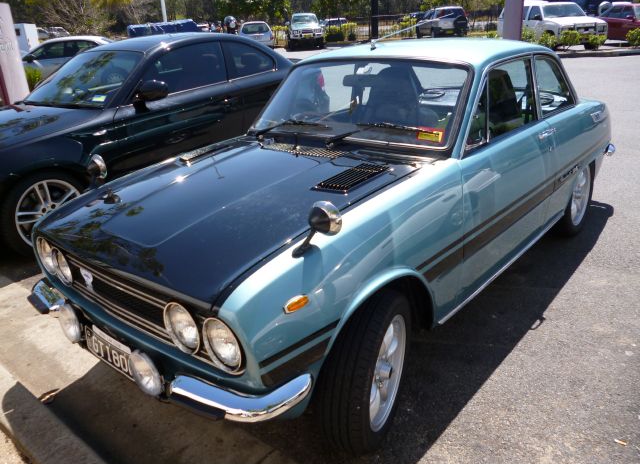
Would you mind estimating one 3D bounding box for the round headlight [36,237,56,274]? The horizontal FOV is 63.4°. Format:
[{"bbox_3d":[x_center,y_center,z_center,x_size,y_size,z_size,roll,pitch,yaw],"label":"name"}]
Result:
[{"bbox_3d":[-1.090,0.089,2.107,0.165,0.165,0.090,14,27,38],"label":"round headlight"}]

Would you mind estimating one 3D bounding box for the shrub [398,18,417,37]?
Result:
[{"bbox_3d":[5.409,-12.641,32.000,1.080,1.050,1.080,0,21,10],"label":"shrub"}]

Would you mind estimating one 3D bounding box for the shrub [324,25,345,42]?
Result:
[{"bbox_3d":[0.882,-12.078,31.500,1.150,1.050,1.150,-3,21,3],"label":"shrub"}]

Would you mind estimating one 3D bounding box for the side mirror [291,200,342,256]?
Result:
[{"bbox_3d":[0.005,-0.008,1.479,0.115,0.155,0.150,14,27,38],"label":"side mirror"}]

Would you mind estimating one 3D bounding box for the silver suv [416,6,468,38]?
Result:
[{"bbox_3d":[7.413,-12.768,31.800,1.750,1.690,4.450,-6,21,-6],"label":"silver suv"}]

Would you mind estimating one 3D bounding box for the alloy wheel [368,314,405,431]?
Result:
[{"bbox_3d":[0.176,0.490,1.859,0.160,0.405,0.405,8,24,27],"label":"alloy wheel"}]

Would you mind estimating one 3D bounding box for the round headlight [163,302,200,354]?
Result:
[{"bbox_3d":[-0.391,0.275,1.516,0.165,0.165,0.080,14,27,39],"label":"round headlight"}]

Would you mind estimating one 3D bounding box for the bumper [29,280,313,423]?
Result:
[{"bbox_3d":[-0.643,0.359,1.868,1.410,0.150,0.280,14,27,39],"label":"bumper"}]

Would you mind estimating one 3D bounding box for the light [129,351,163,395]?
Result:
[{"bbox_3d":[-0.526,0.431,1.607,0.160,0.160,0.085,14,27,39],"label":"light"}]

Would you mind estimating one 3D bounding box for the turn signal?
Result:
[{"bbox_3d":[-0.062,0.193,1.389,0.030,0.042,0.088,14,27,39],"label":"turn signal"}]

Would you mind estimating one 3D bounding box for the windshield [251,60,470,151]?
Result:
[{"bbox_3d":[0.160,-0.643,2.518,1.180,0.450,0.100,14,-13,38],"label":"windshield"}]

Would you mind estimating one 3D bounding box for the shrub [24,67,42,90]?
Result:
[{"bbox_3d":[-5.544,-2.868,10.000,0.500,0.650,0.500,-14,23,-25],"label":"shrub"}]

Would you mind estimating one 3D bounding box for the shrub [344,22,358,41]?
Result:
[{"bbox_3d":[1.935,-12.316,31.800,0.900,1.050,0.900,-2,21,4],"label":"shrub"}]

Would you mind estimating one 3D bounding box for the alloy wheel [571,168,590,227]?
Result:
[{"bbox_3d":[1.695,-0.249,3.497,0.150,0.400,0.400,14,27,39],"label":"alloy wheel"}]

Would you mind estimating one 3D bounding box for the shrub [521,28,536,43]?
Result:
[{"bbox_3d":[6.524,-6.039,16.200,0.580,0.680,0.580,-4,20,0],"label":"shrub"}]

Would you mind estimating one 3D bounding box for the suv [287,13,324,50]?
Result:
[{"bbox_3d":[-0.811,-11.659,30.000,1.840,1.840,4.750,-5,20,-4],"label":"suv"}]

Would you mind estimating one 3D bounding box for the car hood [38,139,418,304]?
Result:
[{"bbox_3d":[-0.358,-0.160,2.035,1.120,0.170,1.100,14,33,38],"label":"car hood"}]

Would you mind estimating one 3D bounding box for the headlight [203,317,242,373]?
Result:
[{"bbox_3d":[-0.249,0.303,1.407,0.165,0.165,0.080,14,27,39],"label":"headlight"}]

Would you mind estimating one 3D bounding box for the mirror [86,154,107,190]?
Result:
[{"bbox_3d":[-1.019,-0.251,2.302,0.115,0.150,0.130,14,27,39],"label":"mirror"}]

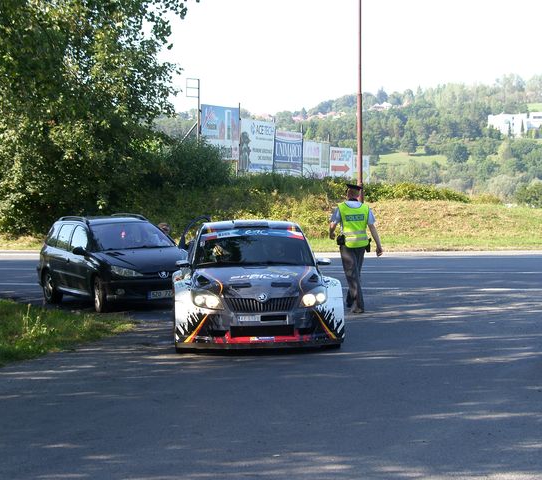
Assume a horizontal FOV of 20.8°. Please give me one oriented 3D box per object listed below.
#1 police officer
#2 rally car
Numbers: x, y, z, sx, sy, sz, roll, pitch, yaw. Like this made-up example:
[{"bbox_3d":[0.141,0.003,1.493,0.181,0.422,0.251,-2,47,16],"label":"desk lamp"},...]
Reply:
[{"bbox_3d":[1.237,0.120,21.400,0.740,1.850,0.600,0,2,0],"label":"police officer"},{"bbox_3d":[-0.237,0.468,17.280,1.820,1.420,4.030,-1,2,-4],"label":"rally car"}]

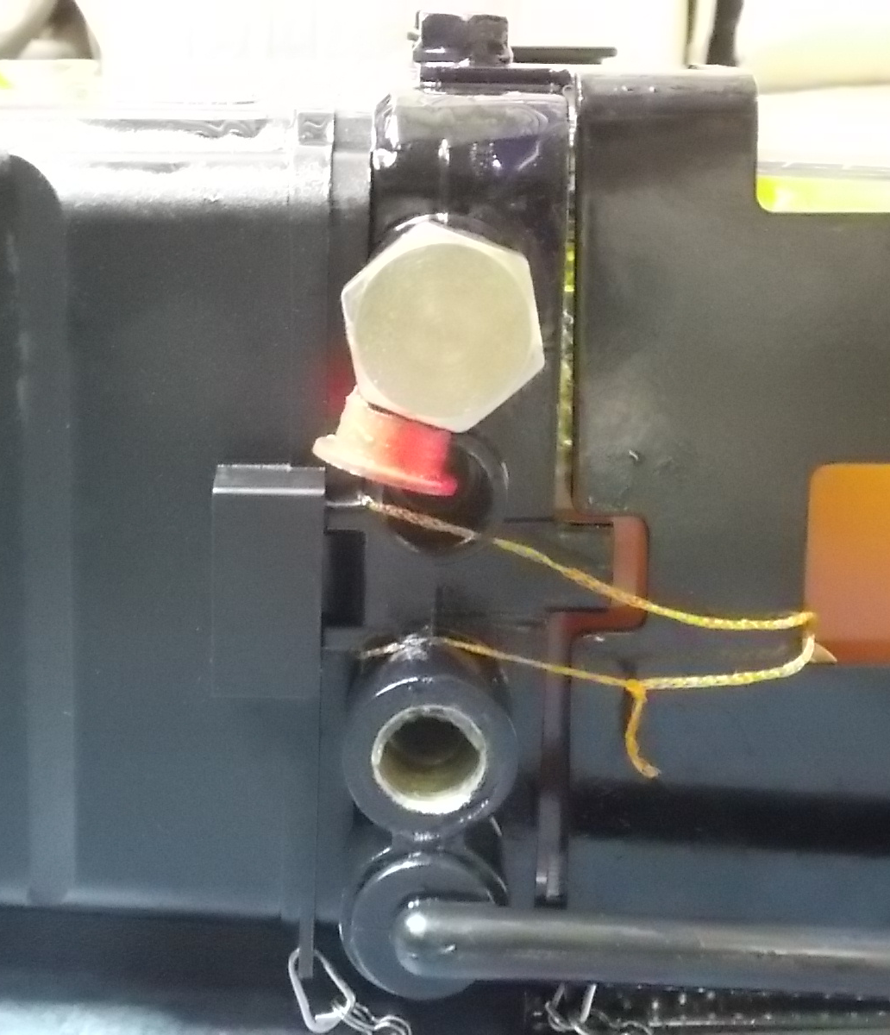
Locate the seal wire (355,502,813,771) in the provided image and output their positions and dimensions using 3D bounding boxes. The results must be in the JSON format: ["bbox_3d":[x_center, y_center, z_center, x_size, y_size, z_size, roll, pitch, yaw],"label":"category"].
[{"bbox_3d":[0.028,0.023,0.360,0.090,0.054,0.032,1,7,0],"label":"seal wire"}]

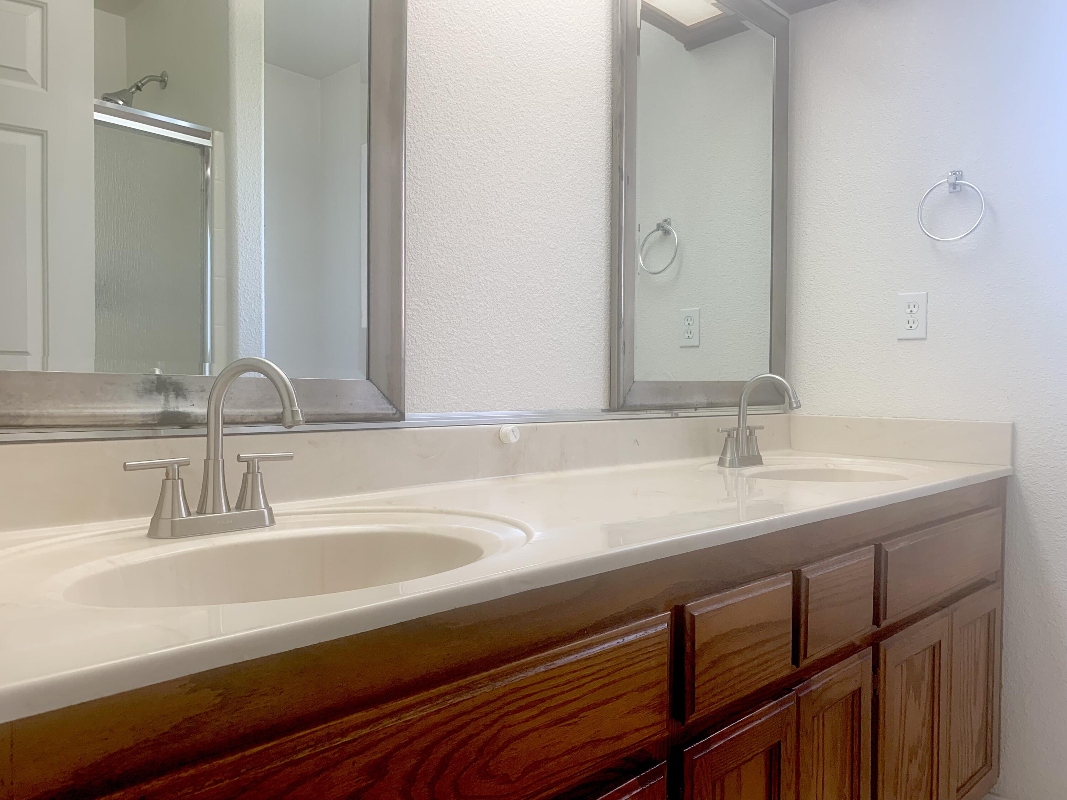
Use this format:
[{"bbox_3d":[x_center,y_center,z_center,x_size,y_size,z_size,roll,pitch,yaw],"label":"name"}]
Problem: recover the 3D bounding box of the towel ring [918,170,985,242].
[{"bbox_3d":[1.003,-0.464,1.917,0.047,0.172,0.149,-1,1,-45],"label":"towel ring"}]

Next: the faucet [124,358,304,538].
[{"bbox_3d":[-0.347,0.054,0.930,0.204,0.207,0.173,-1,1,-45],"label":"faucet"}]

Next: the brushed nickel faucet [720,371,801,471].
[{"bbox_3d":[0.515,0.045,1.776,0.203,0.207,0.177,-1,1,-45],"label":"brushed nickel faucet"}]

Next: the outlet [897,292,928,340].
[{"bbox_3d":[0.948,-0.210,2.005,0.006,0.116,0.070,-1,1,-45],"label":"outlet"}]

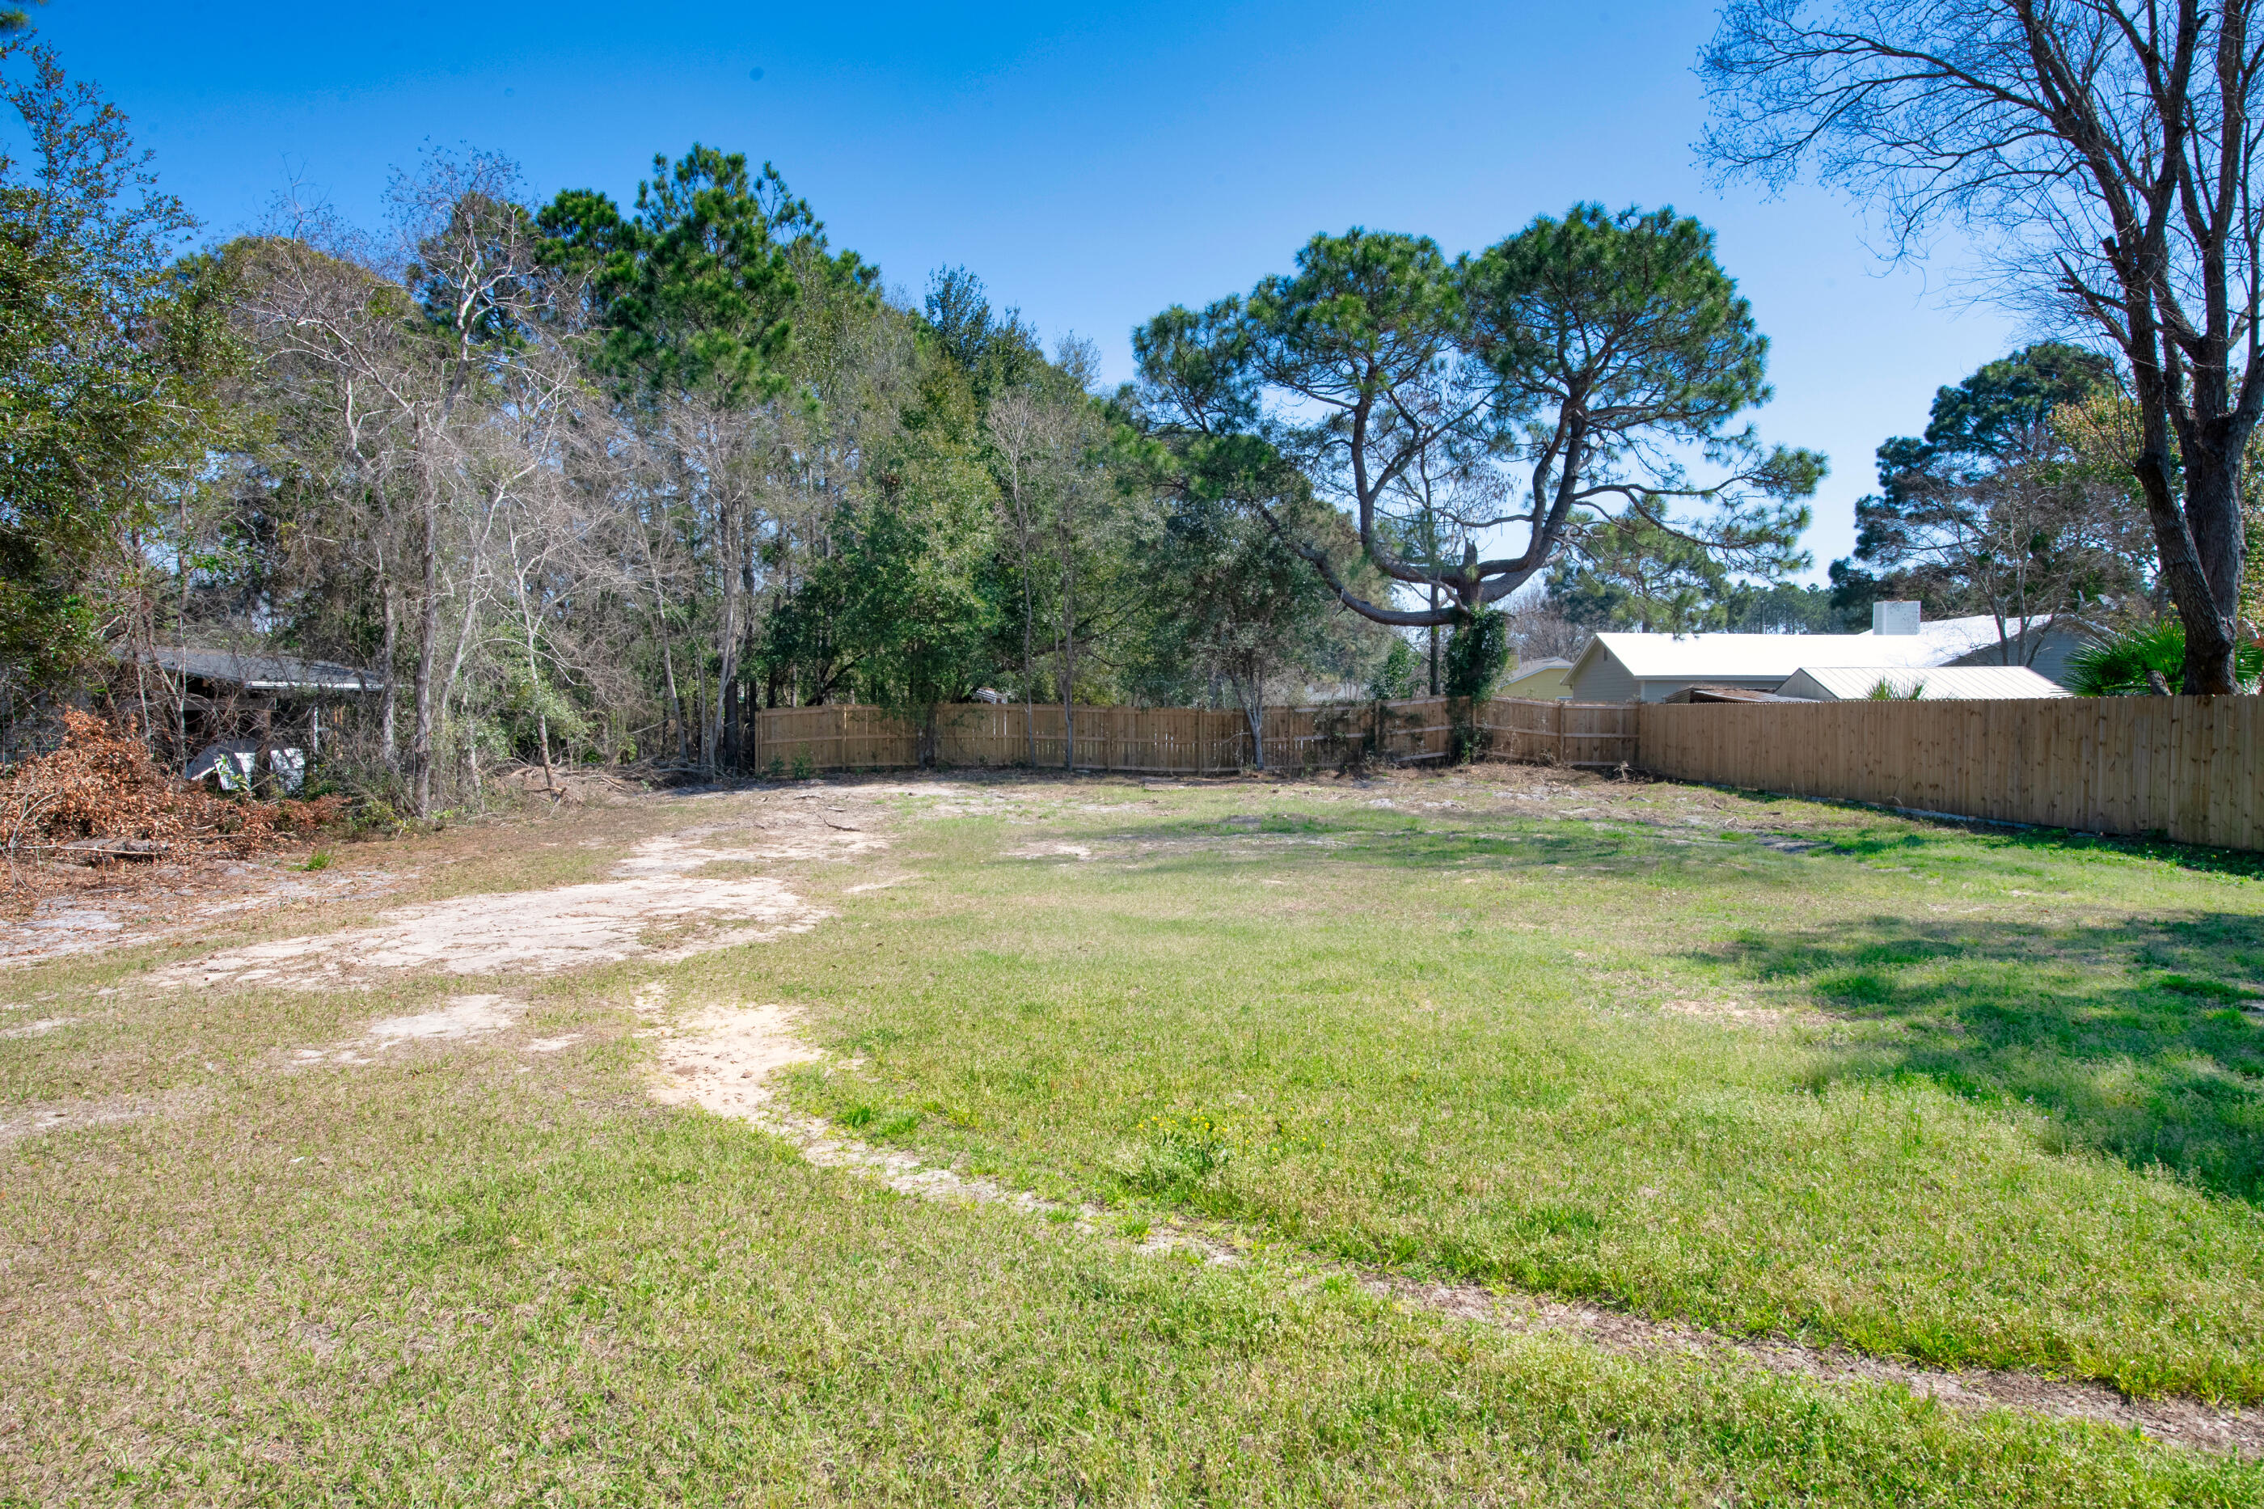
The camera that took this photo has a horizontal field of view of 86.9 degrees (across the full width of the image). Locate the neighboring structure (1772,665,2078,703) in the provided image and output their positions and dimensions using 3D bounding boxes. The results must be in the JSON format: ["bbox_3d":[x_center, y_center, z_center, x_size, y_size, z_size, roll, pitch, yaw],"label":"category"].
[{"bbox_3d":[16.500,-0.547,25.248,4.800,2.550,3.100,0,2,0],"label":"neighboring structure"}]

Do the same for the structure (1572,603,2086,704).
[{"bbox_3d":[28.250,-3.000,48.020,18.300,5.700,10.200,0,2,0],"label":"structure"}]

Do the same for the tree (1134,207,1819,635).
[{"bbox_3d":[9.900,-7.748,34.227,19.200,15.950,15.000,0,2,0],"label":"tree"}]

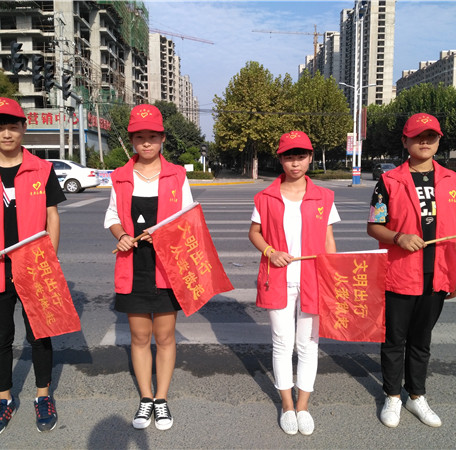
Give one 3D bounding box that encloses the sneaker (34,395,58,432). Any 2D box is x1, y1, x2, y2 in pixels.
[{"bbox_3d":[-0.997,1.009,2.652,0.110,0.115,0.285,-2,8,-18],"label":"sneaker"}]

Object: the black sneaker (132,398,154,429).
[{"bbox_3d":[-0.454,1.009,2.691,0.094,0.108,0.257,0,8,1],"label":"black sneaker"}]

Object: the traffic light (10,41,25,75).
[{"bbox_3d":[-8.597,-6.805,19.800,0.450,1.360,0.460,0,8,0],"label":"traffic light"}]

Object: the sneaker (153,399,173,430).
[{"bbox_3d":[-0.368,1.011,2.678,0.094,0.108,0.257,-2,8,-14],"label":"sneaker"}]

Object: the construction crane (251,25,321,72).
[{"bbox_3d":[48.619,-104.873,390.000,62.000,108.000,3.000,-2,8,-14],"label":"construction crane"}]

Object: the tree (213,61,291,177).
[{"bbox_3d":[1.600,-6.797,31.373,5.000,7.800,4.800,0,8,0],"label":"tree"}]

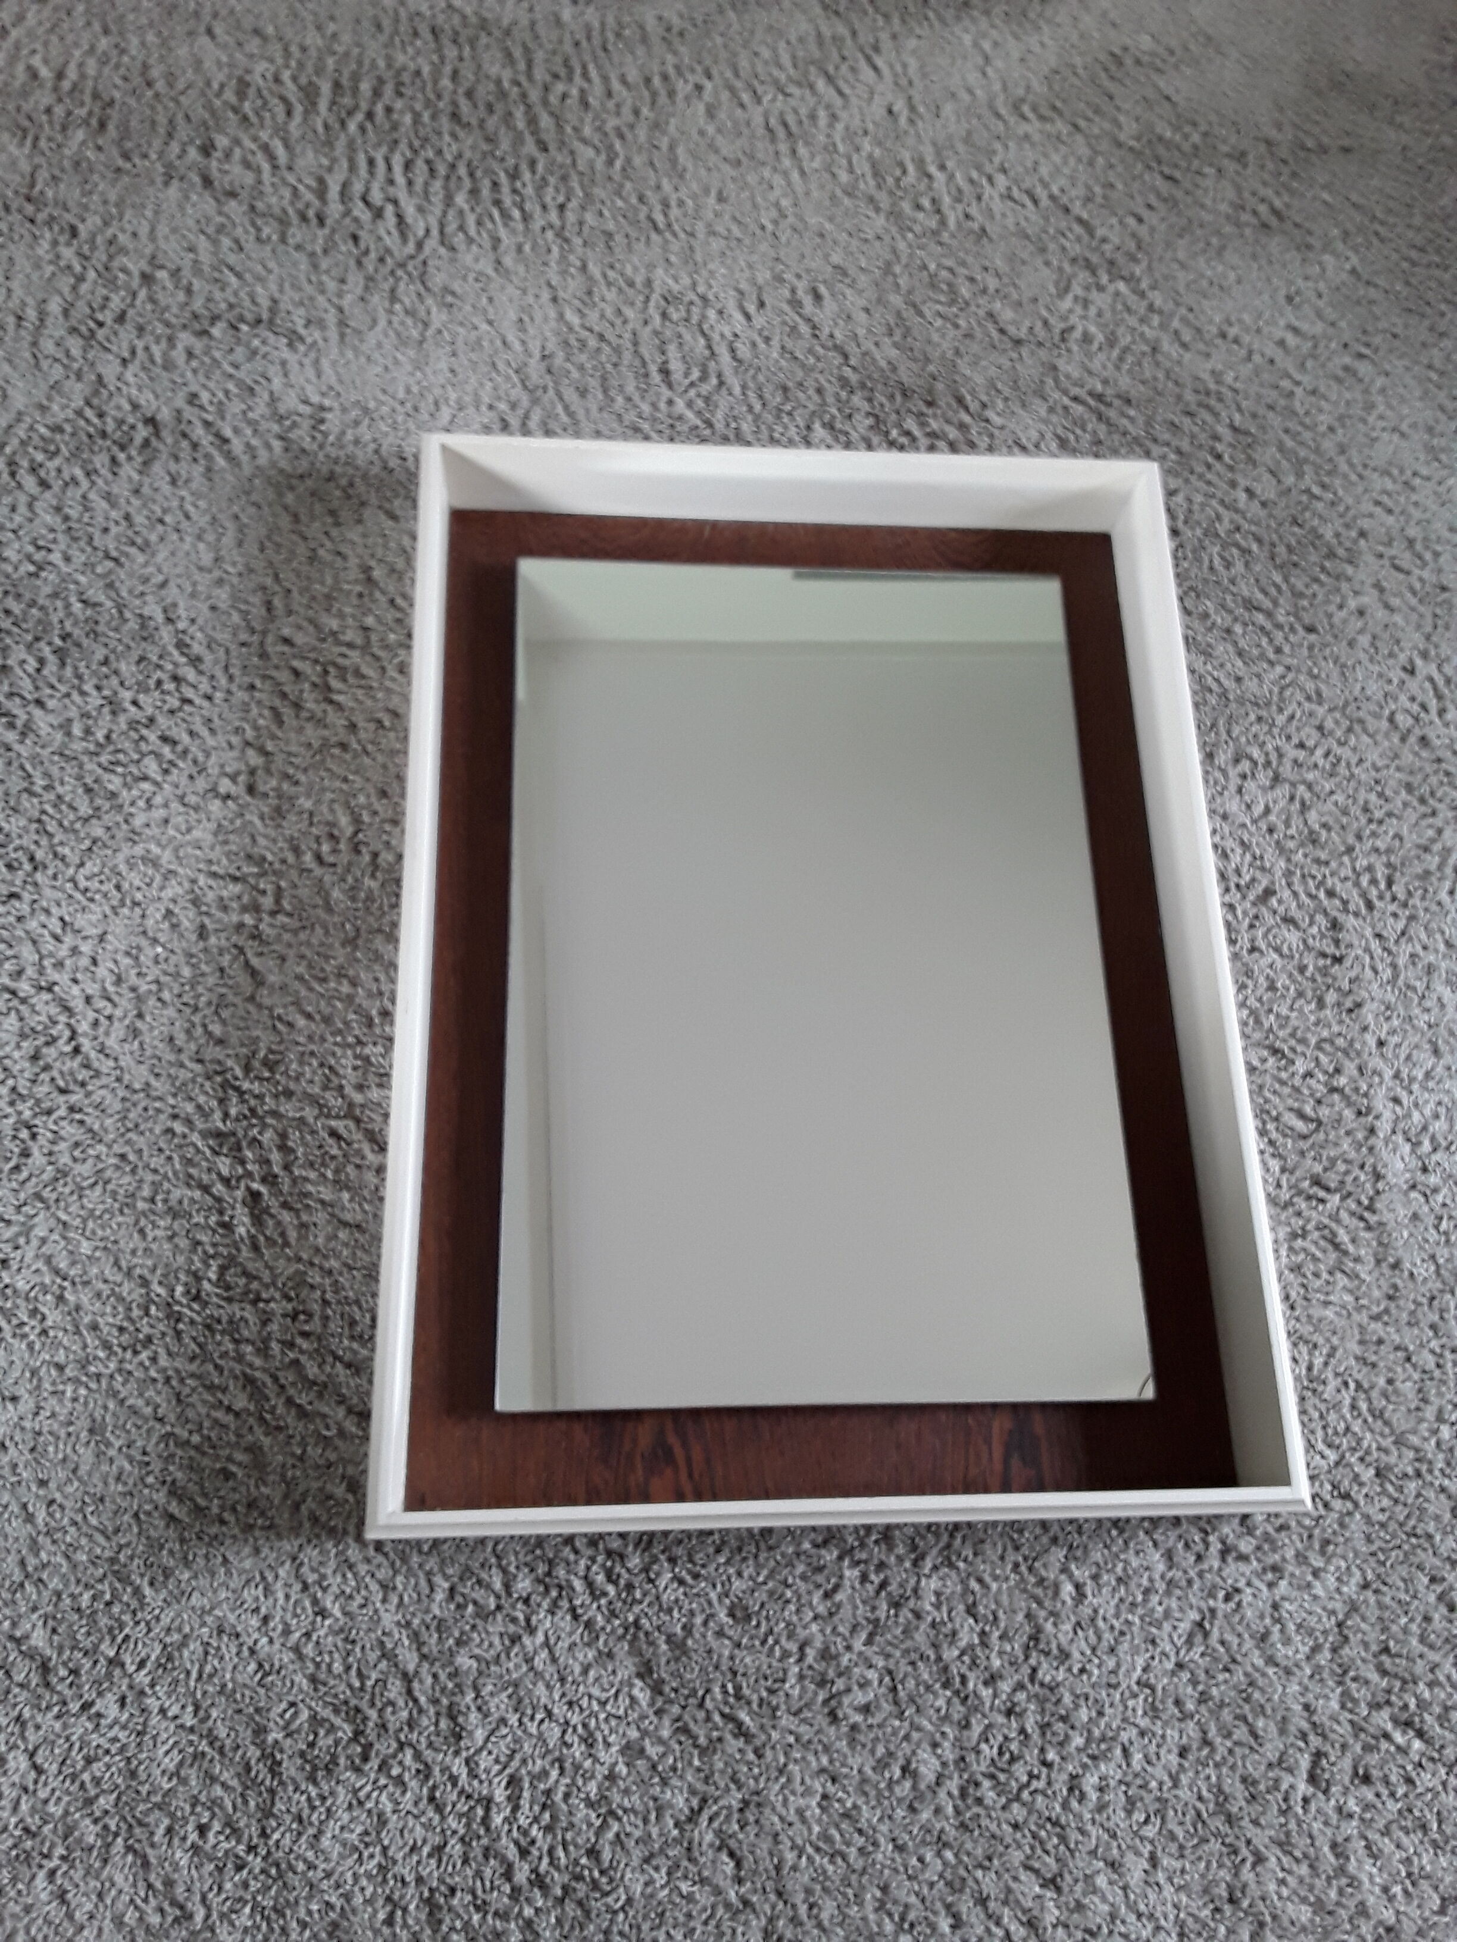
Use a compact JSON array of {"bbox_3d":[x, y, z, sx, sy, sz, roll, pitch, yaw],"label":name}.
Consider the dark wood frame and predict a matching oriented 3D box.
[{"bbox_3d":[0.062,-0.009,1.203,0.589,0.020,0.819,0,70,-5],"label":"dark wood frame"}]

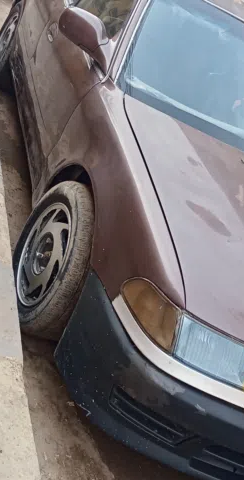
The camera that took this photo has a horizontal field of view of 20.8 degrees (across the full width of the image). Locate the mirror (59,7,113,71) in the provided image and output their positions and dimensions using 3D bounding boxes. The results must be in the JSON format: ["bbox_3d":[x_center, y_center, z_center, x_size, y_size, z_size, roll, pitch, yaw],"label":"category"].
[{"bbox_3d":[-0.146,-0.807,2.645,0.230,0.155,0.140,21,26,-26],"label":"mirror"}]

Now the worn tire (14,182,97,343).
[{"bbox_3d":[-0.217,0.076,2.451,0.190,0.585,0.585,20,27,-29],"label":"worn tire"}]

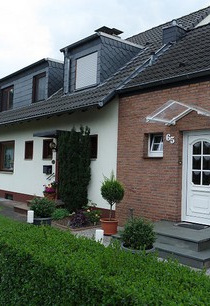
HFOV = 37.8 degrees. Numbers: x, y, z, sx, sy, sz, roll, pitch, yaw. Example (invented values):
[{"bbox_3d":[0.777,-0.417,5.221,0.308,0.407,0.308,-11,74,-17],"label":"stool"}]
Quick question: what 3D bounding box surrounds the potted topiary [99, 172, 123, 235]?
[{"bbox_3d":[0.177,1.186,7.441,0.560,1.521,0.560,2,-3,0],"label":"potted topiary"}]

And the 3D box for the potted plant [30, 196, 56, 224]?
[{"bbox_3d":[-1.449,1.484,7.225,0.620,0.860,0.620,4,-4,-43],"label":"potted plant"}]

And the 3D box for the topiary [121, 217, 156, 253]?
[{"bbox_3d":[0.574,1.475,5.119,0.600,0.800,0.600,2,-3,0],"label":"topiary"}]

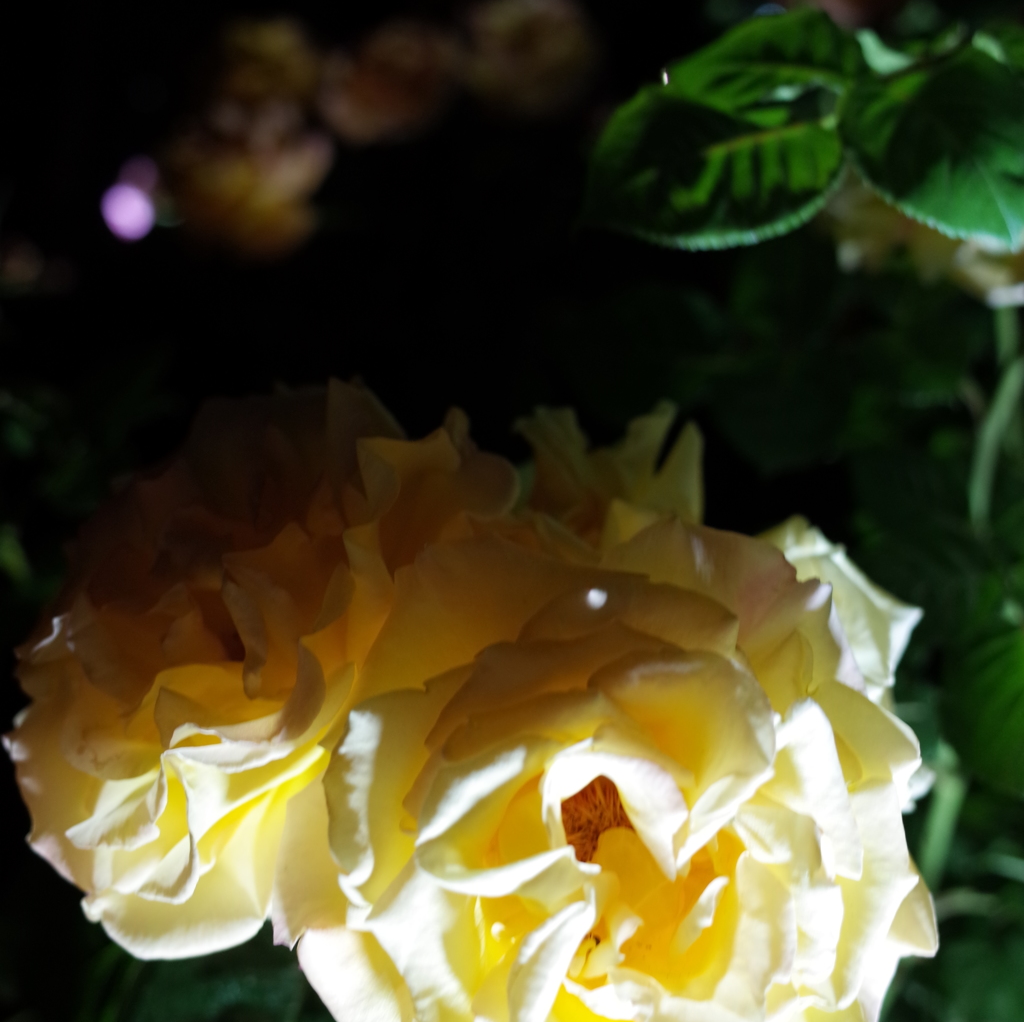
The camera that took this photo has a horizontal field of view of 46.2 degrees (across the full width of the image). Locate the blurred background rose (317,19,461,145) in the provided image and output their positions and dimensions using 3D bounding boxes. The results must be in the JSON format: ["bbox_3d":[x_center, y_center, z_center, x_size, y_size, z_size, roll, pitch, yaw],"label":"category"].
[{"bbox_3d":[-0.082,-0.285,0.800,0.090,0.078,0.087,0,26,0],"label":"blurred background rose"}]

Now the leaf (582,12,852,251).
[{"bbox_3d":[0.054,-0.098,0.310,0.064,0.017,0.048,-20,65,-10],"label":"leaf"}]

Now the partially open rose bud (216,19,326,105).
[{"bbox_3d":[-0.166,-0.306,0.820,0.074,0.064,0.072,0,26,0],"label":"partially open rose bud"}]

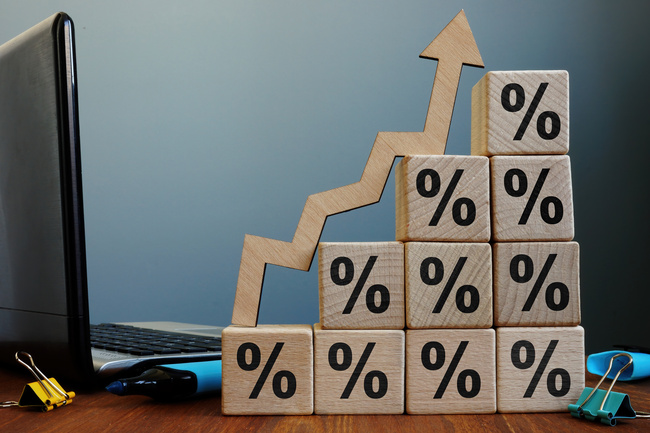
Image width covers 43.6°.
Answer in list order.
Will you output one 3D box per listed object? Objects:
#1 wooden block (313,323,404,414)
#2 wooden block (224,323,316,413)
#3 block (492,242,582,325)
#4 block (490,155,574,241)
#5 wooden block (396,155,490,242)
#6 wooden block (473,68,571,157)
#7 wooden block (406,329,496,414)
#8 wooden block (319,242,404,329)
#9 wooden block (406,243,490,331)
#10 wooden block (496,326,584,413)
[{"bbox_3d":[0.017,0.079,0.429,0.045,0.042,0.044,0,-2,-1],"label":"wooden block"},{"bbox_3d":[-0.029,0.079,0.429,0.045,0.043,0.044,0,-2,-1],"label":"wooden block"},{"bbox_3d":[0.108,0.035,0.435,0.044,0.043,0.044,0,-2,-1],"label":"block"},{"bbox_3d":[0.105,-0.008,0.435,0.041,0.044,0.044,0,-2,-1],"label":"block"},{"bbox_3d":[0.062,-0.008,0.434,0.043,0.044,0.044,0,-2,-1],"label":"wooden block"},{"bbox_3d":[0.104,-0.052,0.435,0.041,0.043,0.044,0,-2,-1],"label":"wooden block"},{"bbox_3d":[0.063,0.079,0.429,0.045,0.043,0.044,0,-2,-1],"label":"wooden block"},{"bbox_3d":[0.019,0.036,0.431,0.042,0.044,0.044,0,-2,-1],"label":"wooden block"},{"bbox_3d":[0.062,0.036,0.432,0.044,0.043,0.044,0,-2,-1],"label":"wooden block"},{"bbox_3d":[0.108,0.078,0.430,0.044,0.043,0.044,0,-2,-1],"label":"wooden block"}]

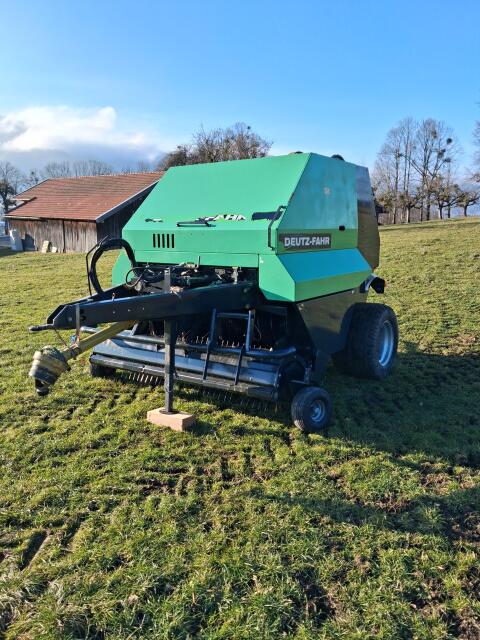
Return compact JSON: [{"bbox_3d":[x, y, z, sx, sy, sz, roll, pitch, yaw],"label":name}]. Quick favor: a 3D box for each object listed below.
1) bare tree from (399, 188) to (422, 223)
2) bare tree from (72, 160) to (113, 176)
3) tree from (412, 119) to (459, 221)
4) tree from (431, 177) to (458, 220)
[{"bbox_3d":[21.171,-14.128,61.649,2.981,4.098,2.832,0,10,0],"label":"bare tree"},{"bbox_3d":[-23.654,-18.645,78.919,6.410,12.637,6.090,0,10,0],"label":"bare tree"},{"bbox_3d":[25.439,-19.092,63.912,5.990,12.720,5.690,0,10,0],"label":"tree"},{"bbox_3d":[25.392,-15.058,61.563,3.478,5.103,3.304,0,10,0],"label":"tree"}]

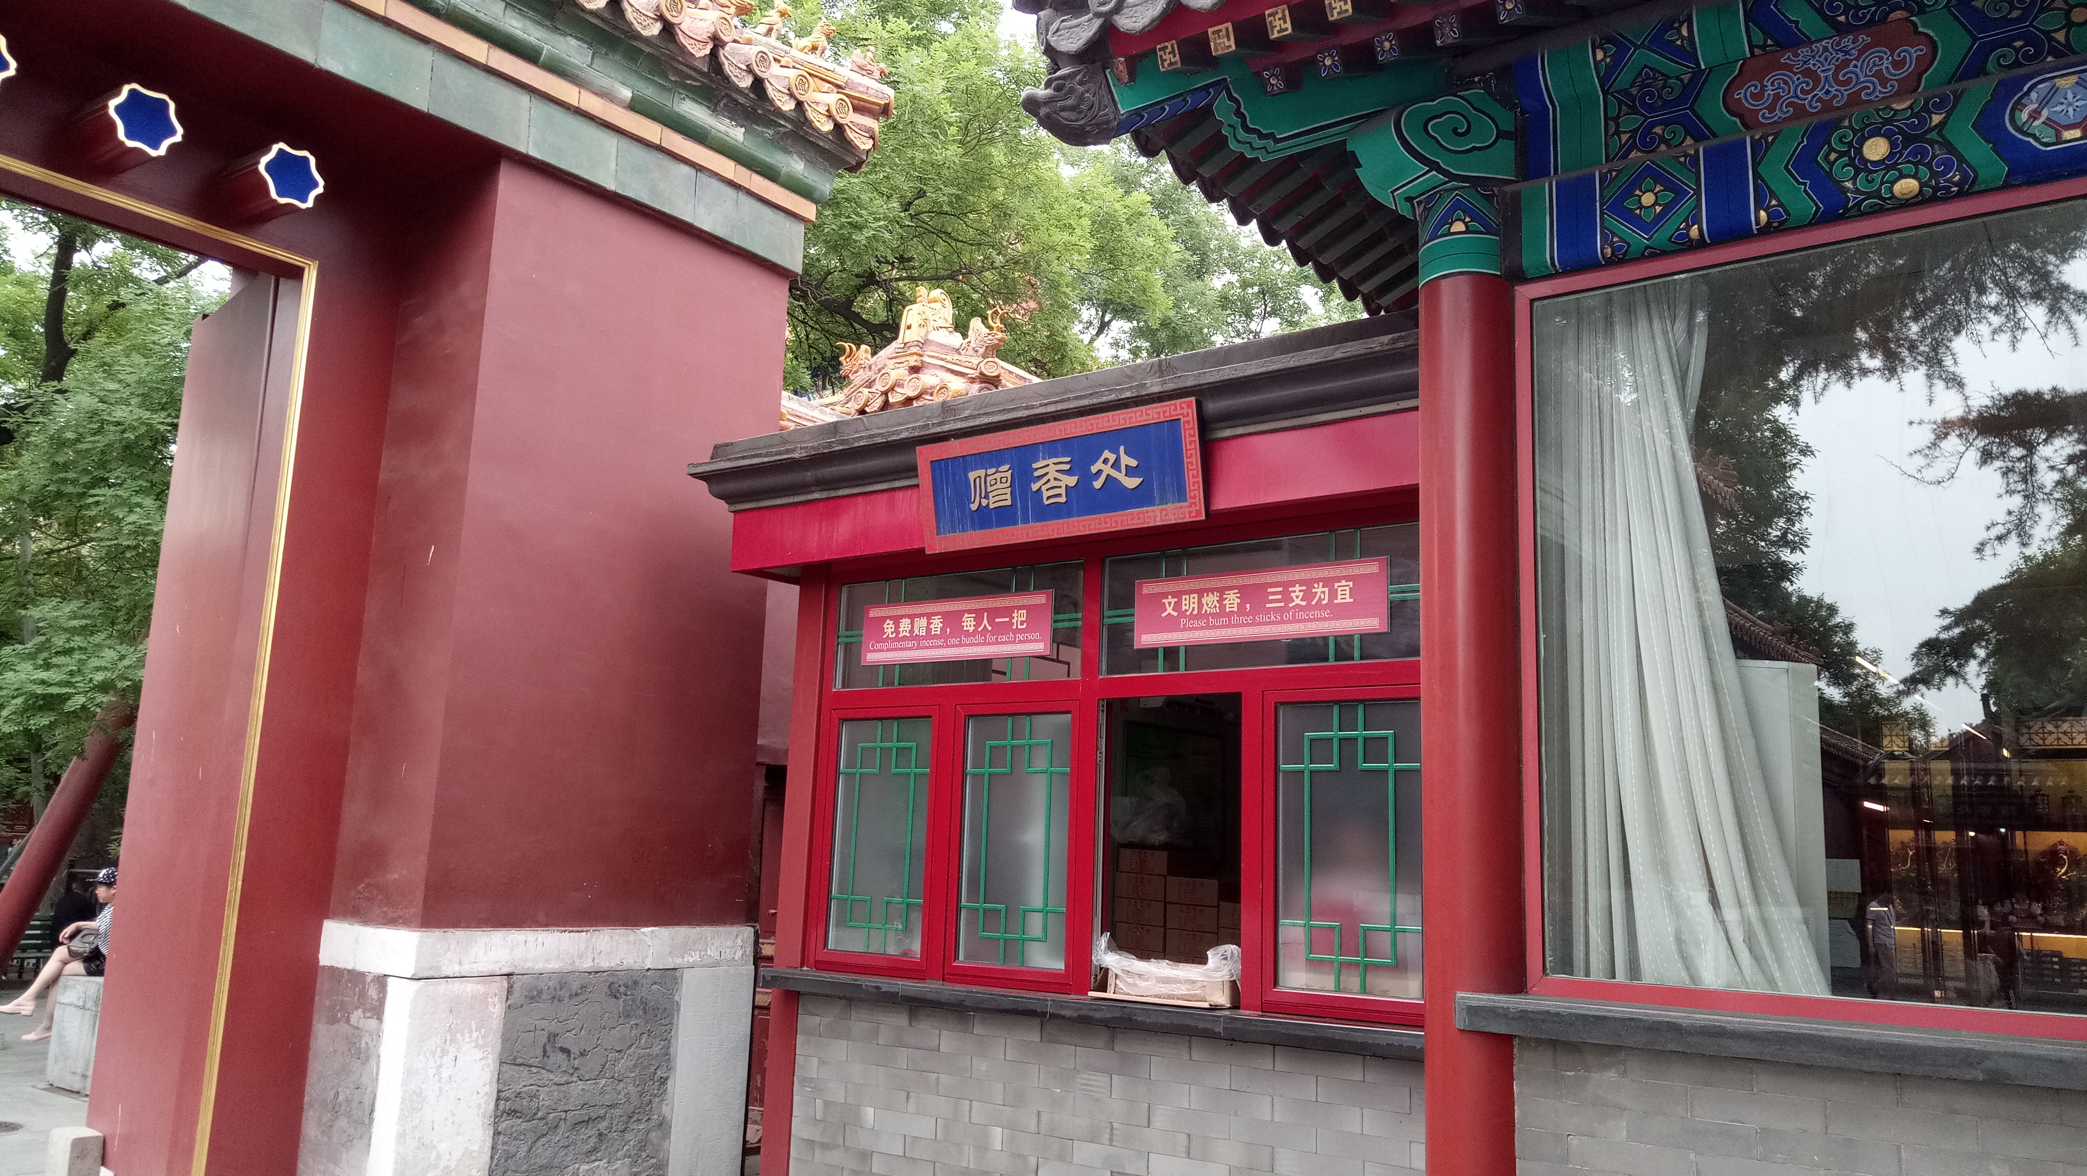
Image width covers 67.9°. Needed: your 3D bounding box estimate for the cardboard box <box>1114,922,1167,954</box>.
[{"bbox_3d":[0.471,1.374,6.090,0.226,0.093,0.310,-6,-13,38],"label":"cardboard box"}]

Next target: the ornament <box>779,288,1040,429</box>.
[{"bbox_3d":[-0.824,-1.363,9.500,1.450,0.850,0.750,-5,-12,36],"label":"ornament"}]

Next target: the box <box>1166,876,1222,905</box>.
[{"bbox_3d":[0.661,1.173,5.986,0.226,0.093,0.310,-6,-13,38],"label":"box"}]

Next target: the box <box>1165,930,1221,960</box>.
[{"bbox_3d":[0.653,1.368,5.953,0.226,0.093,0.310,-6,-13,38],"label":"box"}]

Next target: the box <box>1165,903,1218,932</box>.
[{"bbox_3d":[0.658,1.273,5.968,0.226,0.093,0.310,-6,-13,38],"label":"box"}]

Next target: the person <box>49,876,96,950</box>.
[{"bbox_3d":[-8.260,3.023,13.211,0.720,1.092,0.500,-5,-12,36],"label":"person"}]

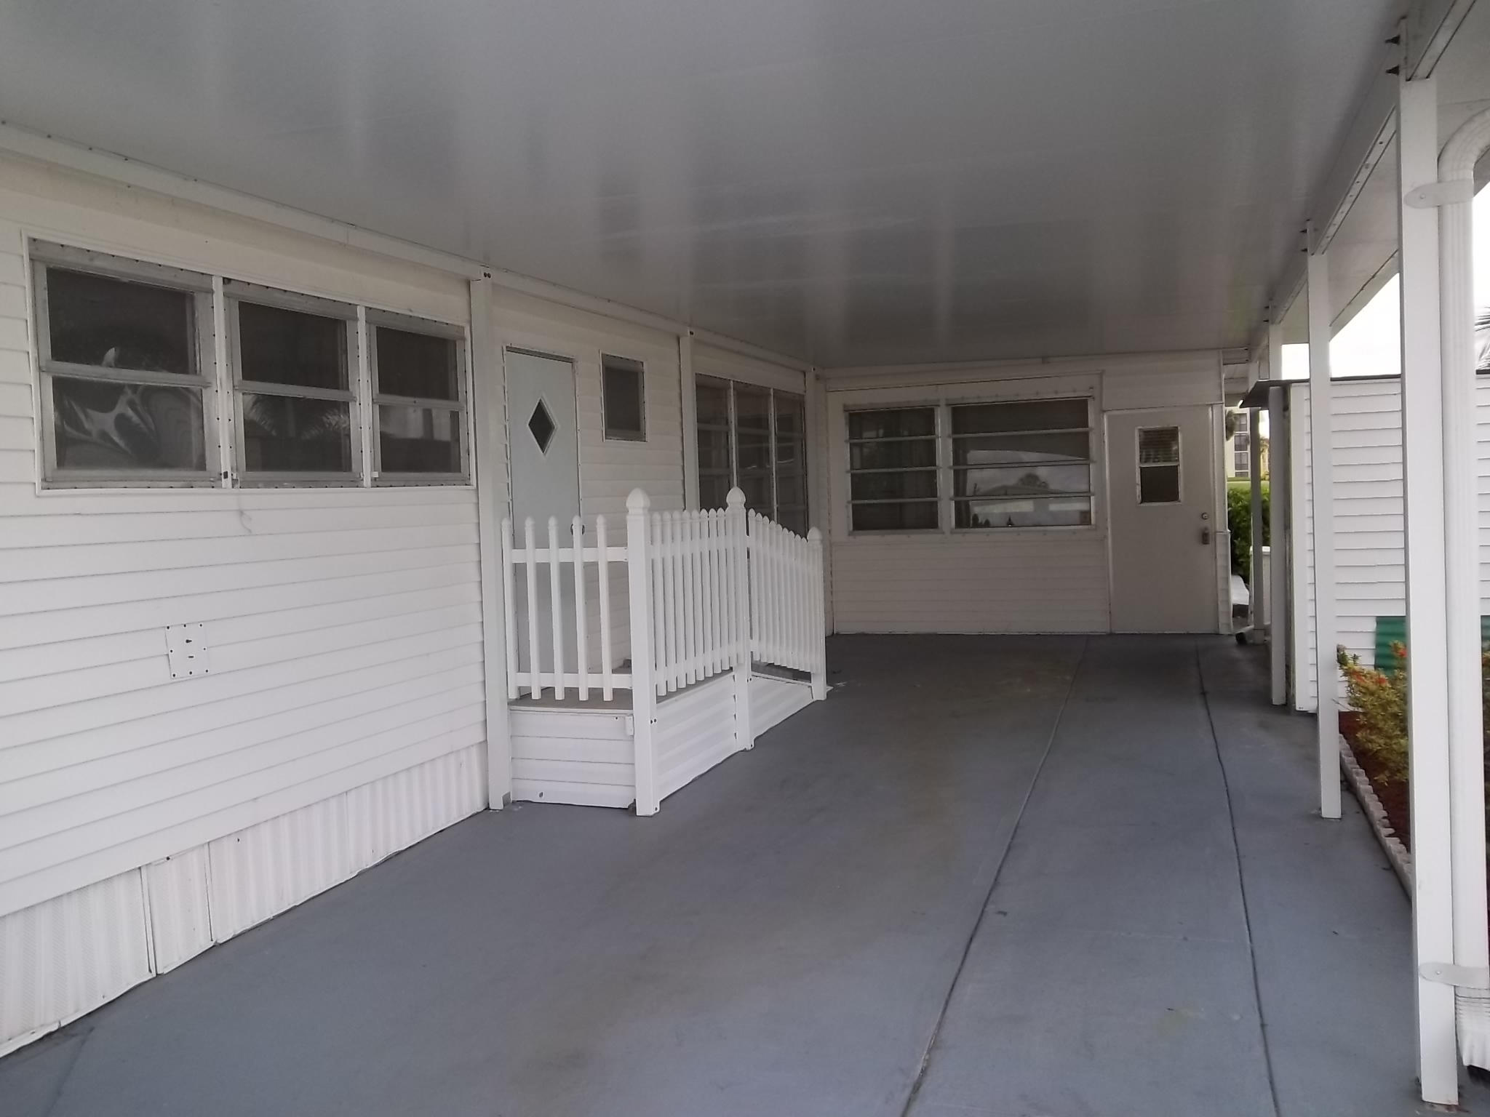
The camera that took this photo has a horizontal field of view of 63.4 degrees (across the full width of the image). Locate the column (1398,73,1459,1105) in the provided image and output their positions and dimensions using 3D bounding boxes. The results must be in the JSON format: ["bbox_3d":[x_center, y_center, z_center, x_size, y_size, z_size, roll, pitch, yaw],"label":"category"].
[{"bbox_3d":[1.605,0.092,2.835,0.076,2.402,0.076,-1,3,20],"label":"column"}]

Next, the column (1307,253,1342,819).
[{"bbox_3d":[2.454,-0.088,5.102,0.076,2.394,0.076,-1,3,20],"label":"column"}]

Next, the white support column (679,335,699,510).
[{"bbox_3d":[-0.369,-0.281,8.537,0.076,2.578,0.076,-1,3,20],"label":"white support column"}]

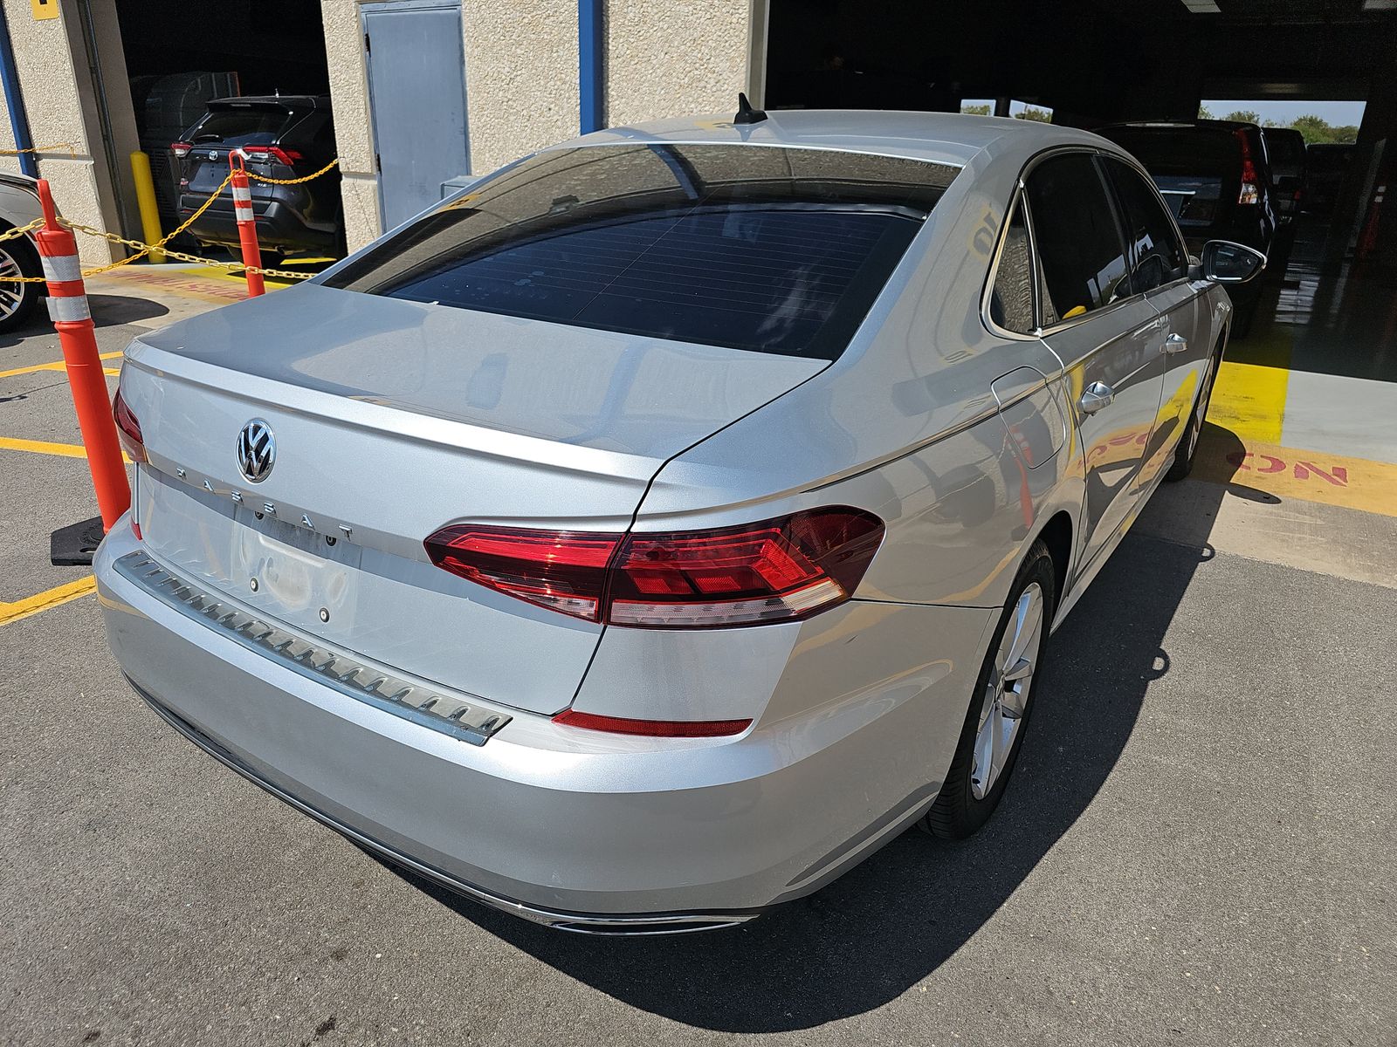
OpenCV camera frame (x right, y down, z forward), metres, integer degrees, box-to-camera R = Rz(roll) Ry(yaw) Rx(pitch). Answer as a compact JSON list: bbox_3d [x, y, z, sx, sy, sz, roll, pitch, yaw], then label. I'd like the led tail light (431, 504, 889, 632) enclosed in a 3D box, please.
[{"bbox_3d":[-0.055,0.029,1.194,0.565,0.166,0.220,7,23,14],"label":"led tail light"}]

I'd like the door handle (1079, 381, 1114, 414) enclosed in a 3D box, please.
[{"bbox_3d":[0.760,-0.240,1.770,0.050,0.045,0.196,15,26,30],"label":"door handle"}]

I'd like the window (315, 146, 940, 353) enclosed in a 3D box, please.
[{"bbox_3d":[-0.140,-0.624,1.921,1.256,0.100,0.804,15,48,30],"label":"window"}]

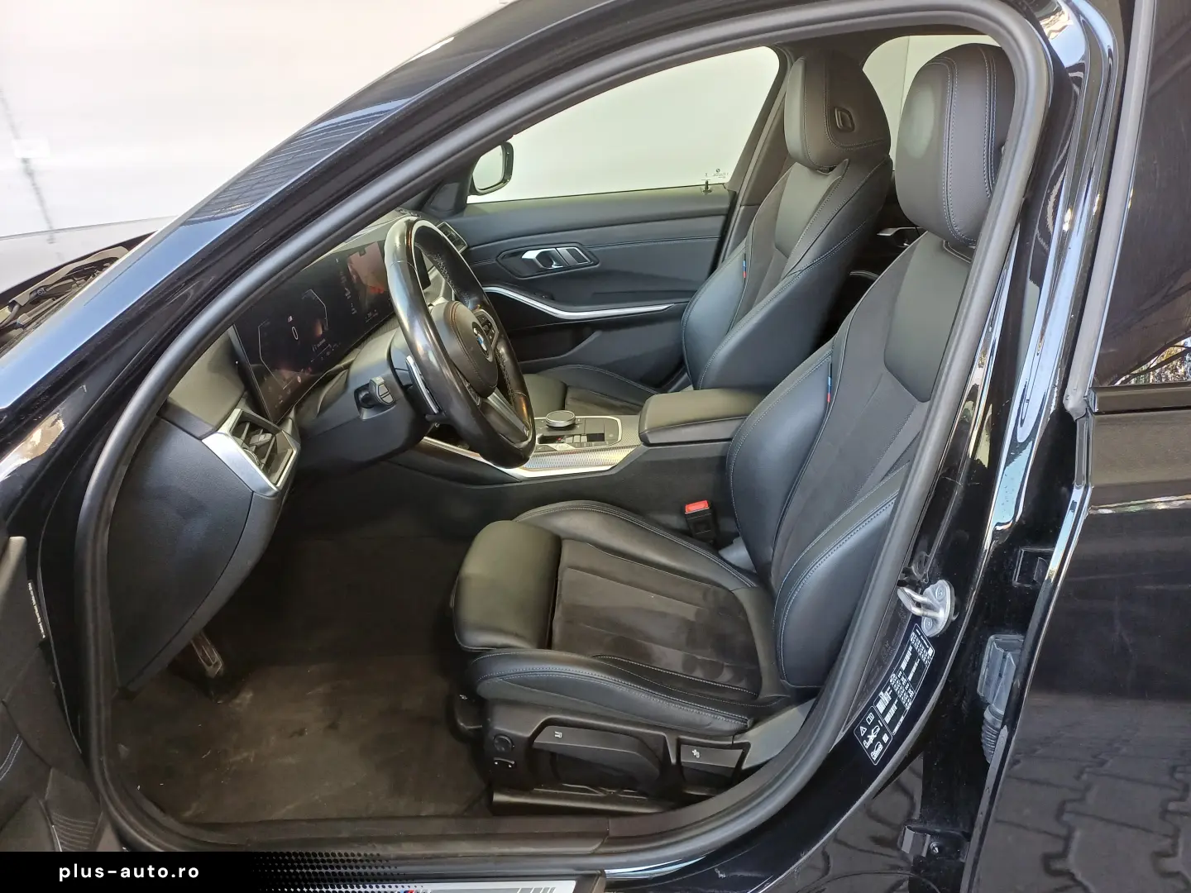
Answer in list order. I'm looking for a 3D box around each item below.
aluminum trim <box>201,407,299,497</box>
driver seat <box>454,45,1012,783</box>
[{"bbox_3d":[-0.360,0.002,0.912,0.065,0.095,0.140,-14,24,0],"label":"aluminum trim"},{"bbox_3d":[0.170,-0.042,1.191,0.788,0.923,0.546,-1,23,0],"label":"driver seat"}]

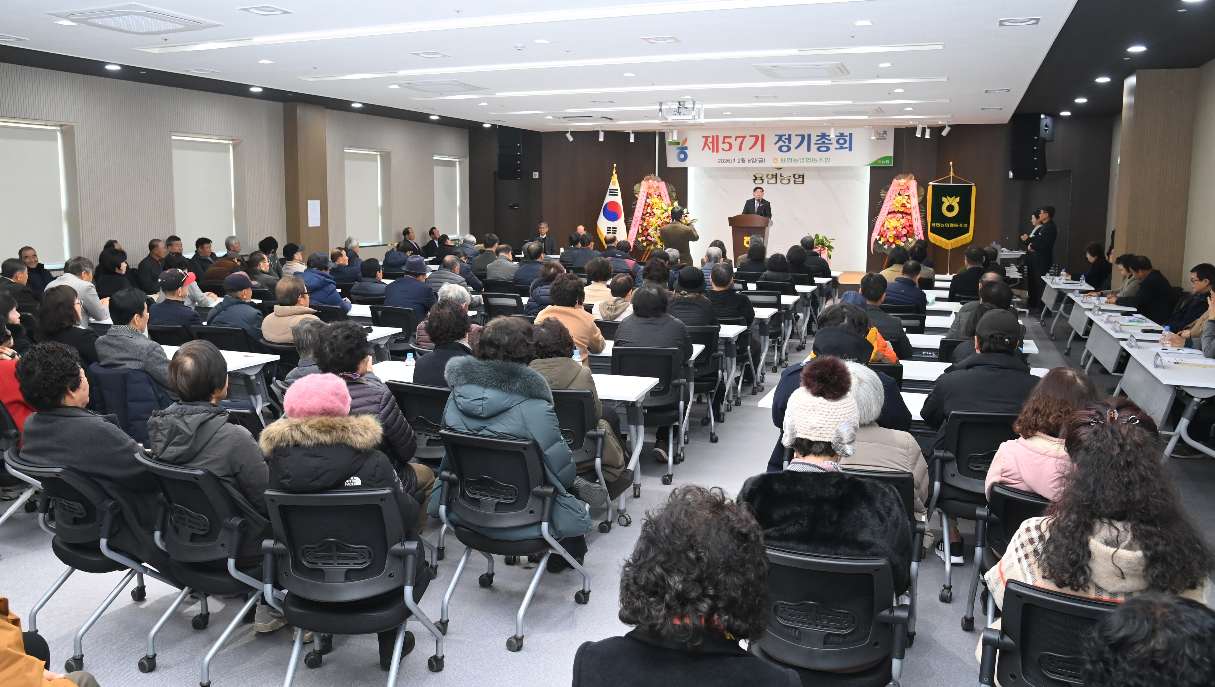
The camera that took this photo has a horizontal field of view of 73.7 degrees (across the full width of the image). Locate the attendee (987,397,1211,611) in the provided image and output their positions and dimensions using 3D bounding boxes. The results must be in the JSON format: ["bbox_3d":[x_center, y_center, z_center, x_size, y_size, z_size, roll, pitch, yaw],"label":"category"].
[{"bbox_3d":[1.377,0.762,2.287,0.580,1.270,0.750,5,11,26],"label":"attendee"}]

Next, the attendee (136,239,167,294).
[{"bbox_3d":[-5.109,-0.548,9.555,0.750,1.320,0.520,-1,10,-6],"label":"attendee"}]

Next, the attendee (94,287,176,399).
[{"bbox_3d":[-2.482,0.293,4.638,0.540,1.250,0.700,6,12,28],"label":"attendee"}]

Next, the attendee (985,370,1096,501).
[{"bbox_3d":[1.657,0.687,3.018,0.490,1.230,0.750,5,11,23],"label":"attendee"}]

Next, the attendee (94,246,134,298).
[{"bbox_3d":[-4.788,-0.315,8.033,0.500,1.240,0.750,8,12,35],"label":"attendee"}]

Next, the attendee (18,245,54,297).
[{"bbox_3d":[-5.456,-0.297,7.780,0.750,1.250,0.500,6,11,28],"label":"attendee"}]

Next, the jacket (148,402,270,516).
[{"bbox_3d":[-1.447,0.461,3.052,0.530,0.660,0.440,6,11,31],"label":"jacket"}]

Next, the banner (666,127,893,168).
[{"bbox_3d":[3.350,-3.890,16.104,4.520,0.730,0.030,5,11,22],"label":"banner"}]

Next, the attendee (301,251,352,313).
[{"bbox_3d":[-2.735,-0.229,7.830,0.550,1.300,0.800,6,11,31],"label":"attendee"}]

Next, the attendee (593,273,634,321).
[{"bbox_3d":[0.089,0.030,6.627,0.480,1.200,0.750,6,11,26],"label":"attendee"}]

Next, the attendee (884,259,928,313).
[{"bbox_3d":[2.724,-0.167,7.545,0.520,1.240,0.700,5,11,22],"label":"attendee"}]

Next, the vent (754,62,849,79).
[{"bbox_3d":[2.214,-3.079,9.178,0.950,0.060,0.930,5,11,22],"label":"vent"}]

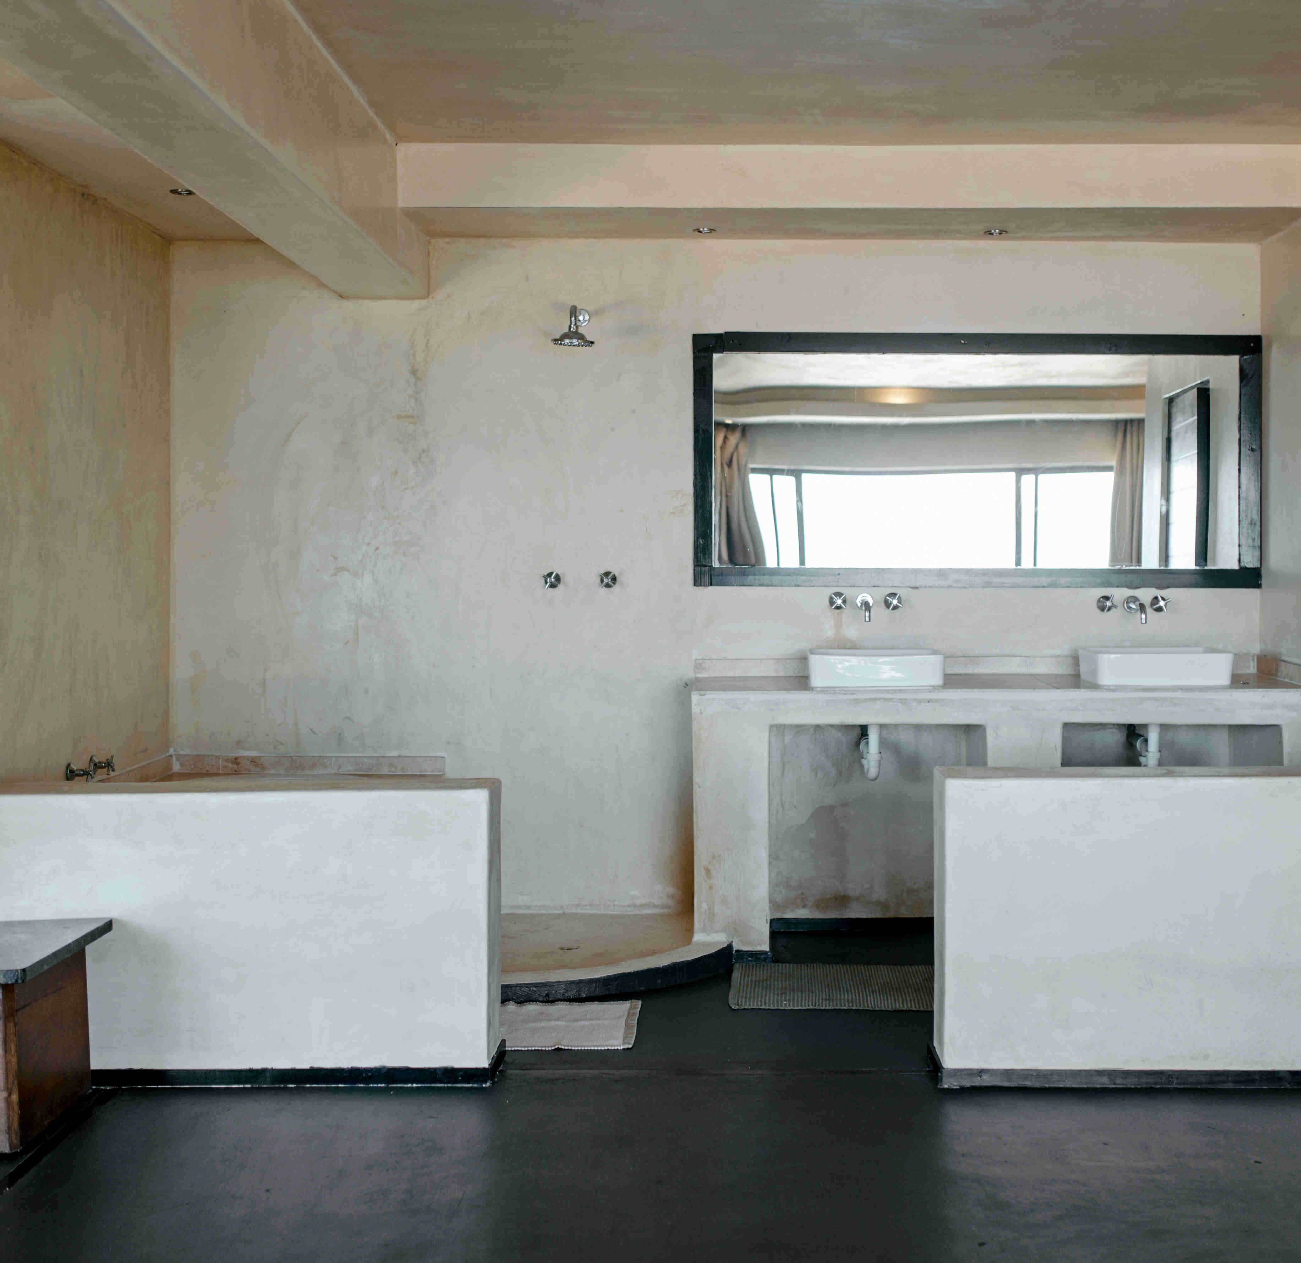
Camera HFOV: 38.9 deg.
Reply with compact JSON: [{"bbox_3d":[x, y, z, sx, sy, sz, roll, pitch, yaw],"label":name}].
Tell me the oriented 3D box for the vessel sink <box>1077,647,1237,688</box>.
[{"bbox_3d":[1.672,0.122,6.120,0.445,0.110,0.320,0,2,1],"label":"vessel sink"}]

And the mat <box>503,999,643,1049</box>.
[{"bbox_3d":[-0.410,1.090,5.130,0.750,0.012,0.520,0,2,1],"label":"mat"}]

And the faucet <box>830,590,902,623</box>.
[{"bbox_3d":[0.742,-0.084,6.290,0.245,0.110,0.165,0,2,1],"label":"faucet"}]

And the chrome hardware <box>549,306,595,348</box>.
[{"bbox_3d":[-0.249,-1.013,6.180,0.143,0.140,0.350,0,2,1],"label":"chrome hardware"}]

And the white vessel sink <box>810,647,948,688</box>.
[{"bbox_3d":[0.765,0.125,6.360,0.450,0.120,0.380,0,2,2],"label":"white vessel sink"}]

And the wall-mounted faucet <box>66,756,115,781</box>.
[{"bbox_3d":[-1.645,0.405,5.451,0.075,0.060,0.260,0,2,1],"label":"wall-mounted faucet"}]

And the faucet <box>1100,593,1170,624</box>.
[{"bbox_3d":[1.656,-0.076,6.290,0.245,0.110,0.165,0,2,1],"label":"faucet"}]

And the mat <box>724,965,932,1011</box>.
[{"bbox_3d":[0.665,1.053,5.510,0.840,0.012,0.570,0,2,1],"label":"mat"}]

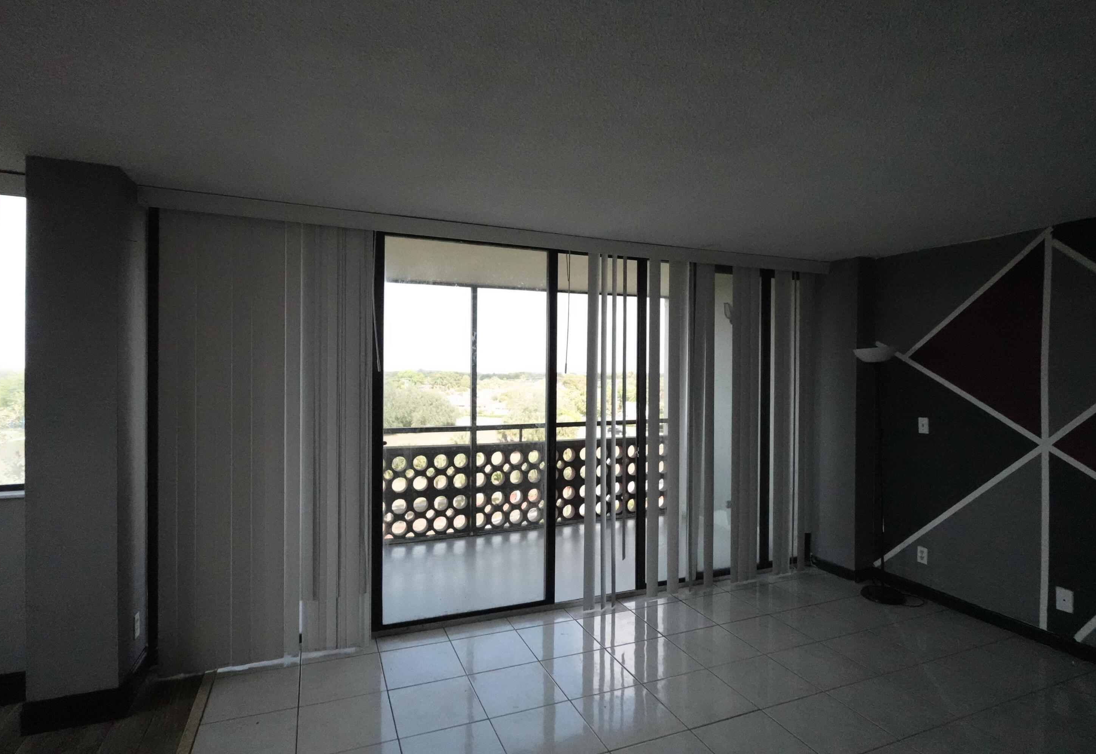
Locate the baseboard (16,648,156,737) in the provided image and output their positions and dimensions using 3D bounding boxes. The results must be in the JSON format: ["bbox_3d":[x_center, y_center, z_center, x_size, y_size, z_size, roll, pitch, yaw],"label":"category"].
[{"bbox_3d":[-2.221,1.516,2.764,0.392,0.133,0.450,0,0,-22],"label":"baseboard"}]

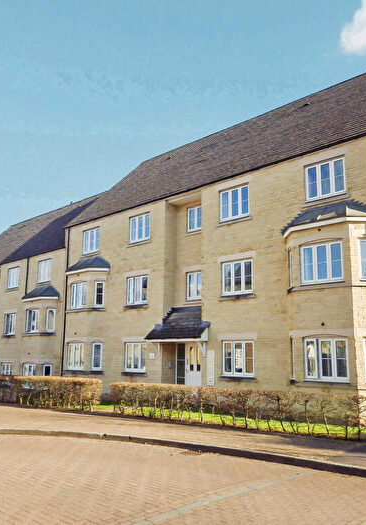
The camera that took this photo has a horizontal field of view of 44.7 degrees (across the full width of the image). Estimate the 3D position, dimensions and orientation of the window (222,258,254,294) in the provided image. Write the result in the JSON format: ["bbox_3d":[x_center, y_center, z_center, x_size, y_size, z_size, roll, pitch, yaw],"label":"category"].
[{"bbox_3d":[1.820,0.536,14.894,1.207,1.128,0.120,-10,-15,41],"label":"window"}]

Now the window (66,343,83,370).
[{"bbox_3d":[-4.635,4.095,19.256,1.138,1.139,0.120,-10,-15,41],"label":"window"}]

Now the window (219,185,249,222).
[{"bbox_3d":[1.838,-2.015,15.217,1.224,1.090,0.120,-10,-15,42],"label":"window"}]

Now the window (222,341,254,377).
[{"bbox_3d":[1.792,3.100,14.240,1.224,1.120,0.120,-10,-15,42],"label":"window"}]

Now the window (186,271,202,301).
[{"bbox_3d":[0.506,0.865,16.850,0.980,1.060,0.120,-10,-15,42],"label":"window"}]

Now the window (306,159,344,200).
[{"bbox_3d":[4.262,-2.467,13.327,1.239,1.086,0.120,-10,-15,41],"label":"window"}]

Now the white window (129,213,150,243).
[{"bbox_3d":[-1.789,-1.400,18.572,1.197,1.142,0.120,-10,-15,41],"label":"white window"}]

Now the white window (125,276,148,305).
[{"bbox_3d":[-1.839,1.116,18.080,1.208,1.092,0.120,-10,-15,41],"label":"white window"}]

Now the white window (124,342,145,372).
[{"bbox_3d":[-1.860,3.753,17.536,1.183,1.122,0.120,-10,-15,41],"label":"white window"}]

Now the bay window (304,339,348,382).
[{"bbox_3d":[3.800,2.576,11.751,1.230,1.140,0.120,-10,-15,42],"label":"bay window"}]

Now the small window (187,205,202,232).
[{"bbox_3d":[0.502,-1.721,17.567,0.760,1.003,0.120,-10,-15,41],"label":"small window"}]

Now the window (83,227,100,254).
[{"bbox_3d":[-4.237,-0.970,20.715,1.230,1.110,0.120,-10,-15,42],"label":"window"}]

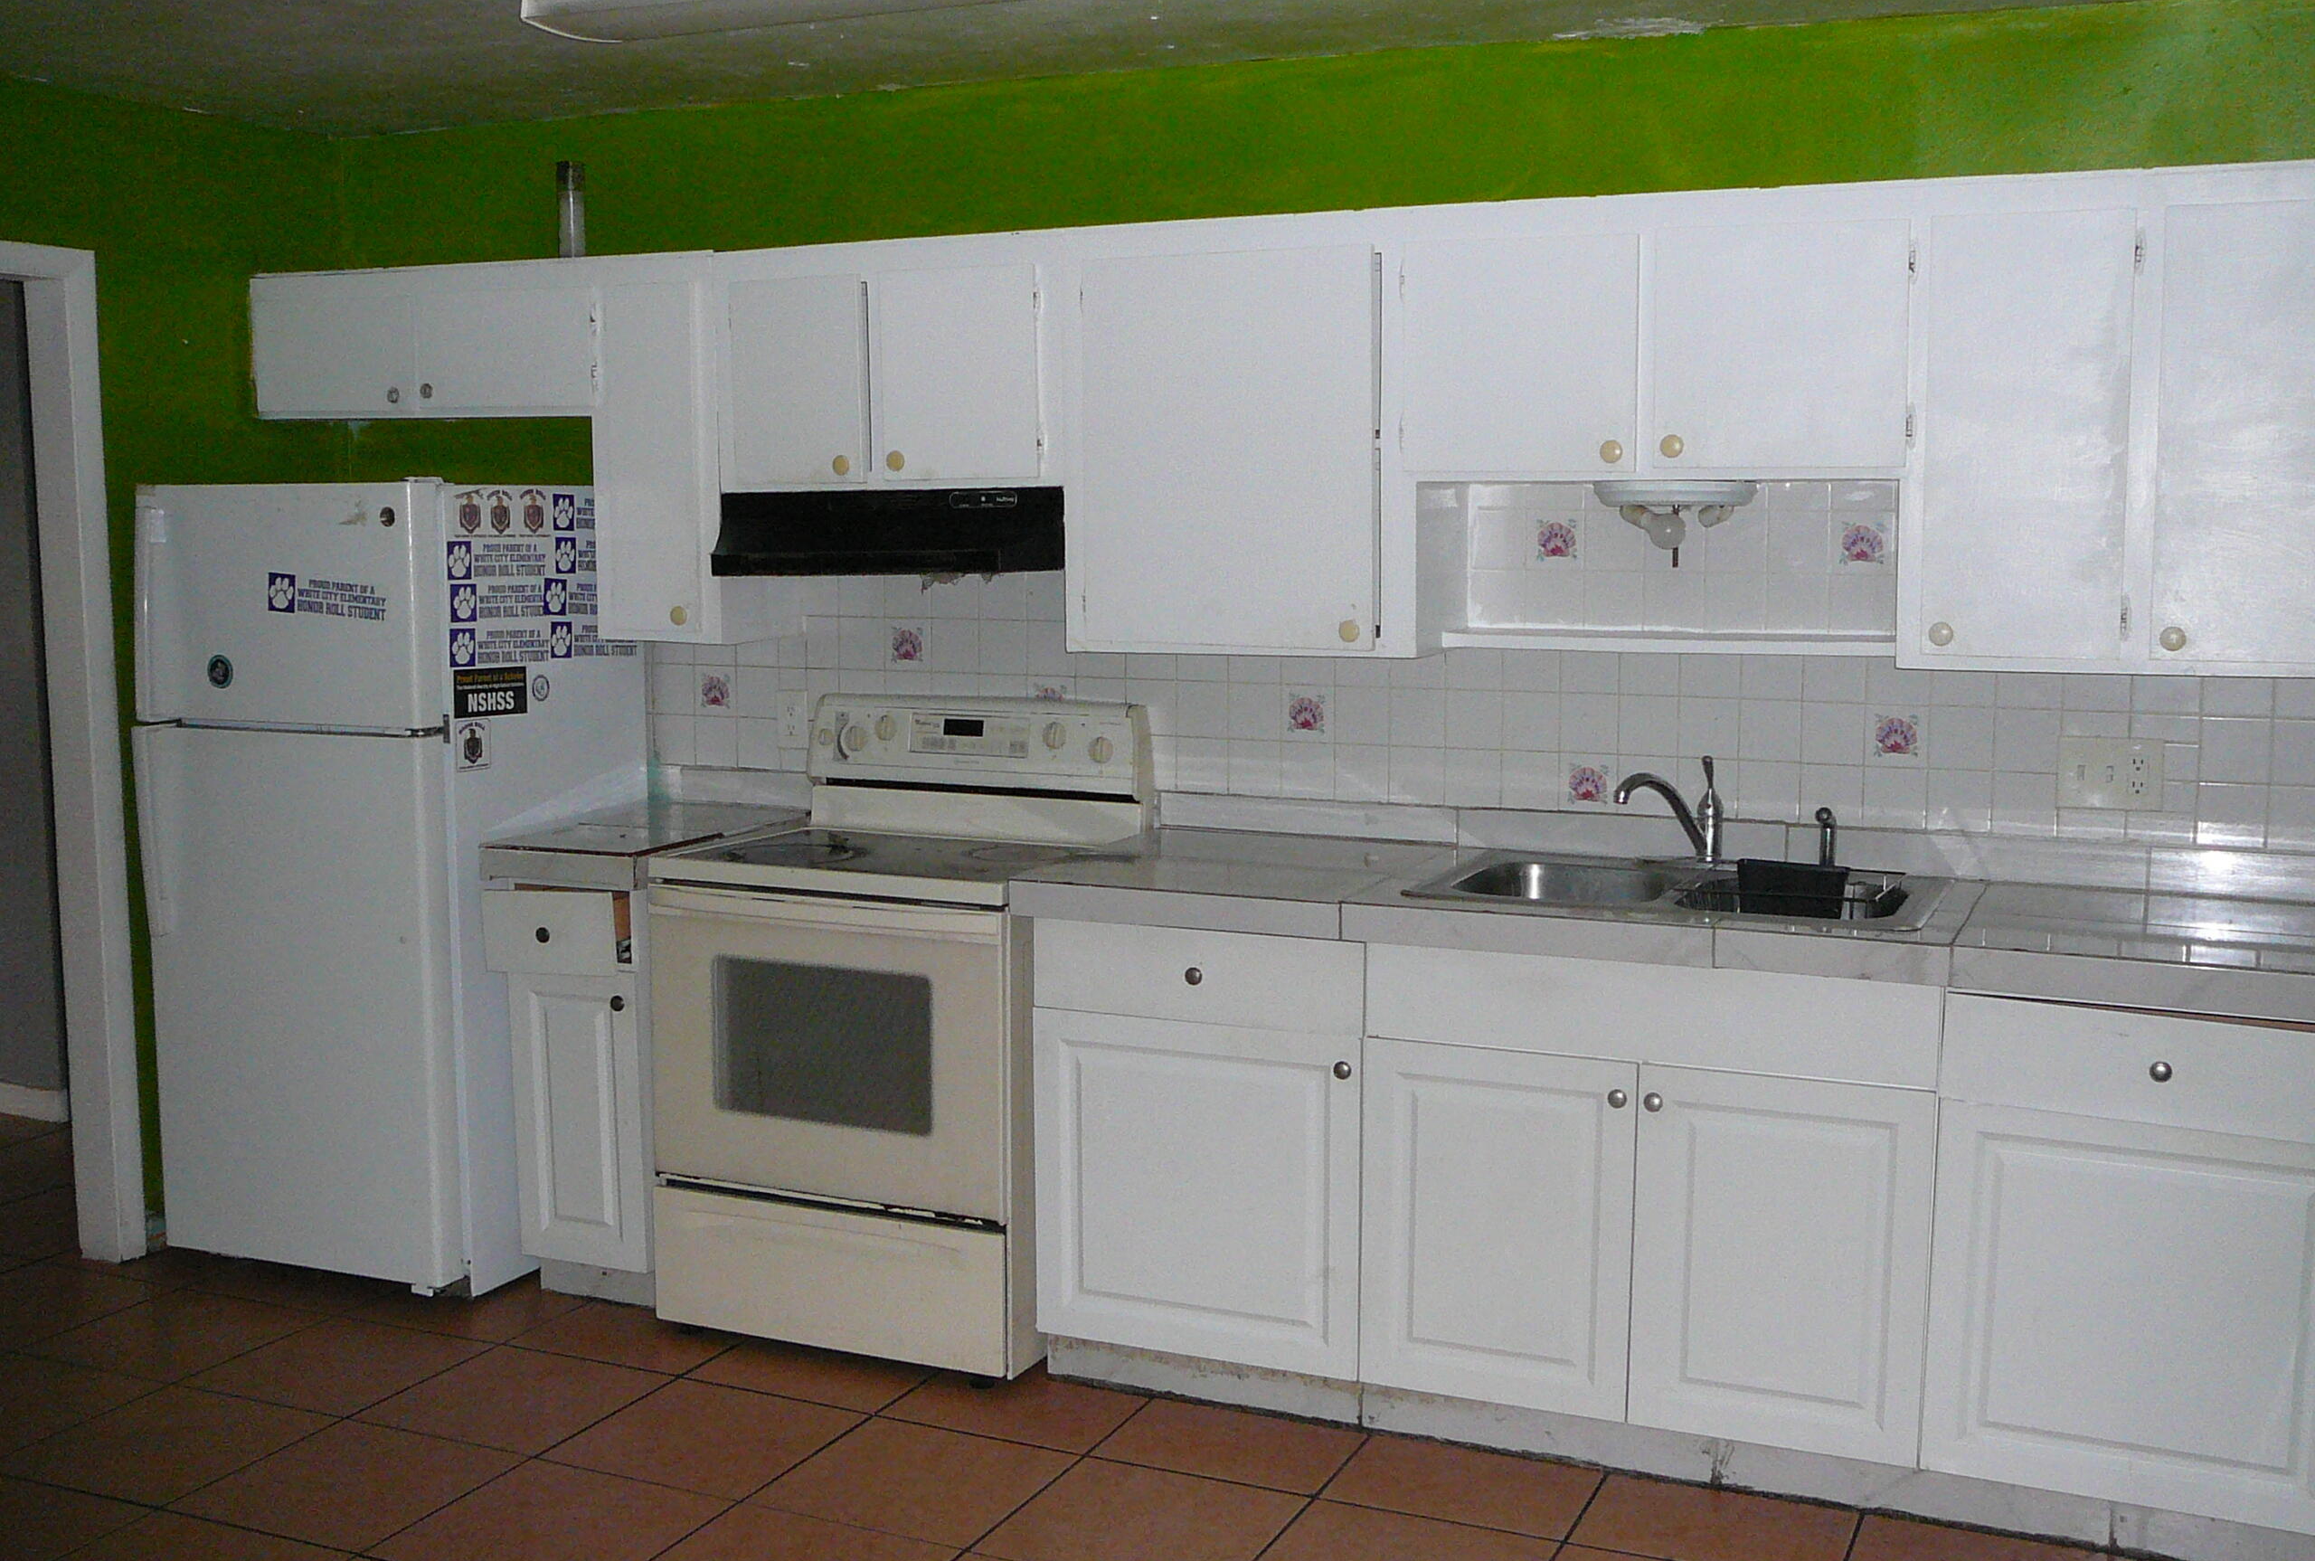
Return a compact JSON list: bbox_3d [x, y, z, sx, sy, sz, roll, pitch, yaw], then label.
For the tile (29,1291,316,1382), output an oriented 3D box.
[{"bbox_3d":[-1.873,1.066,4.486,0.395,0.010,0.395,3,7,24],"label":"tile"}]

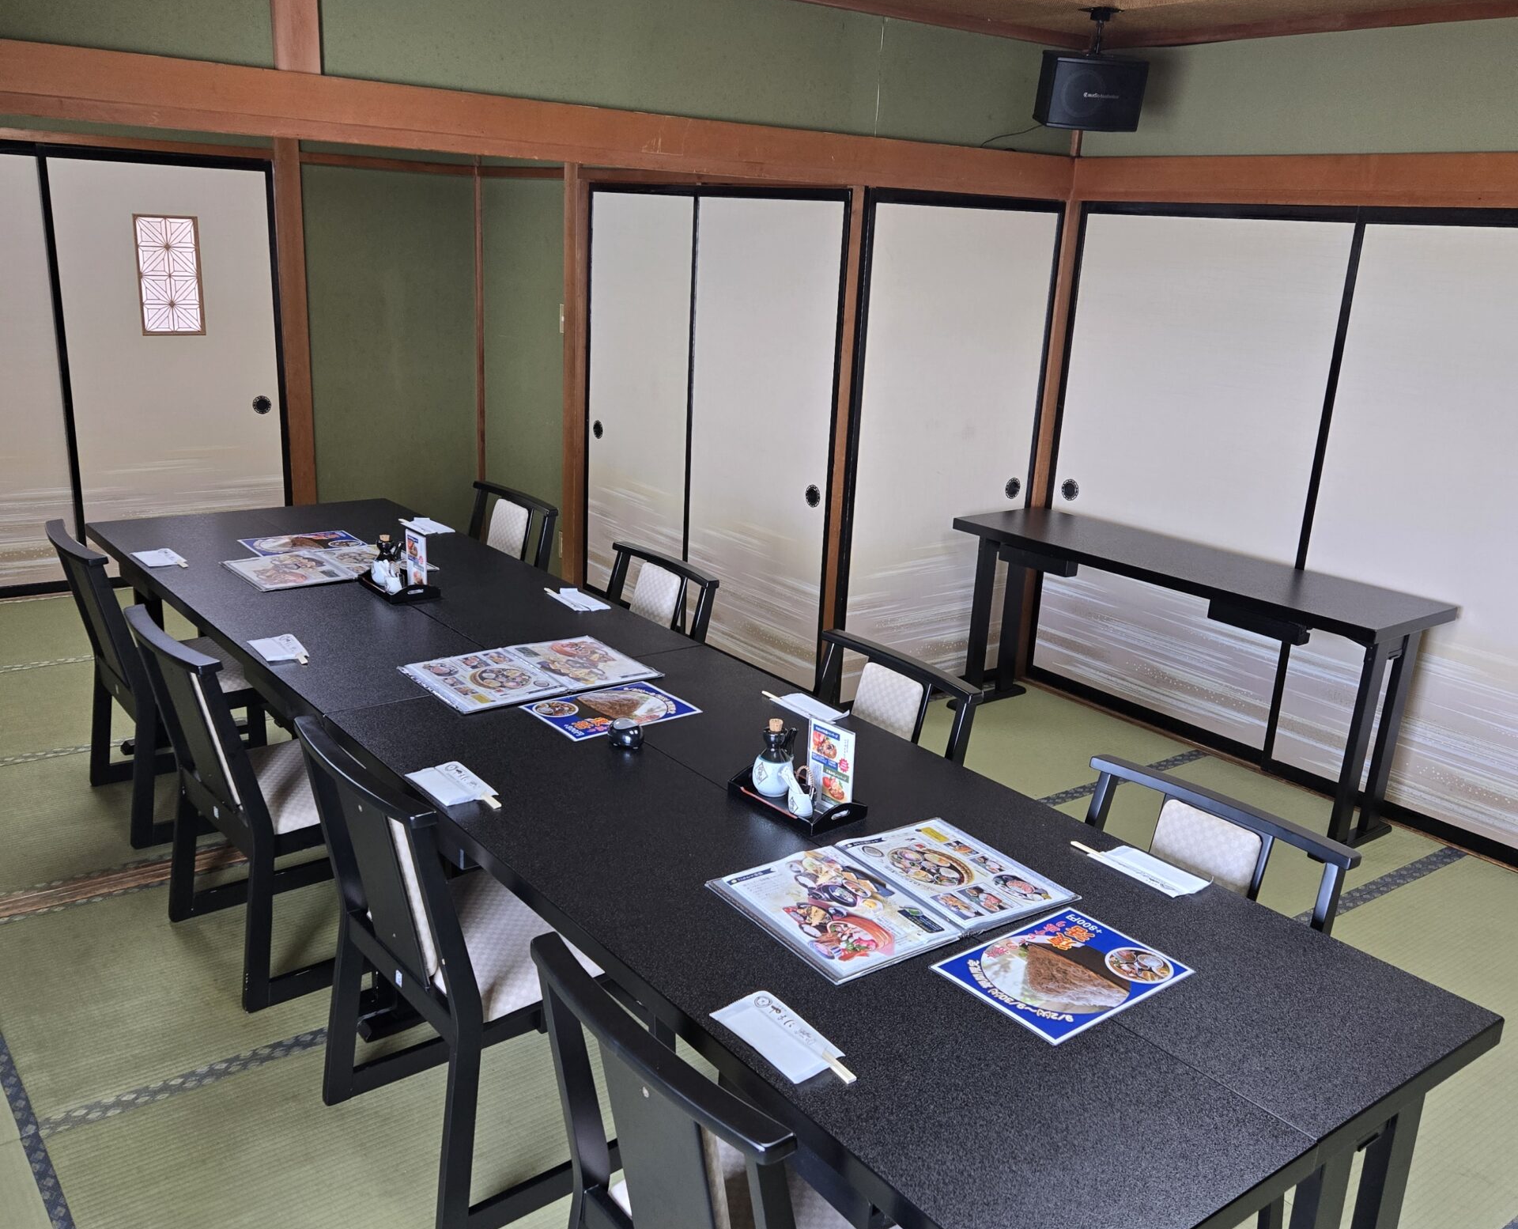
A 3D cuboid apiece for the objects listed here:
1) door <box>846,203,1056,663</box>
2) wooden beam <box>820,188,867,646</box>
[{"bbox_3d":[0.651,-0.544,4.723,0.910,1.765,0.030,-9,20,-36],"label":"door"},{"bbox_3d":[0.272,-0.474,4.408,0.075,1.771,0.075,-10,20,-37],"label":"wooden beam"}]

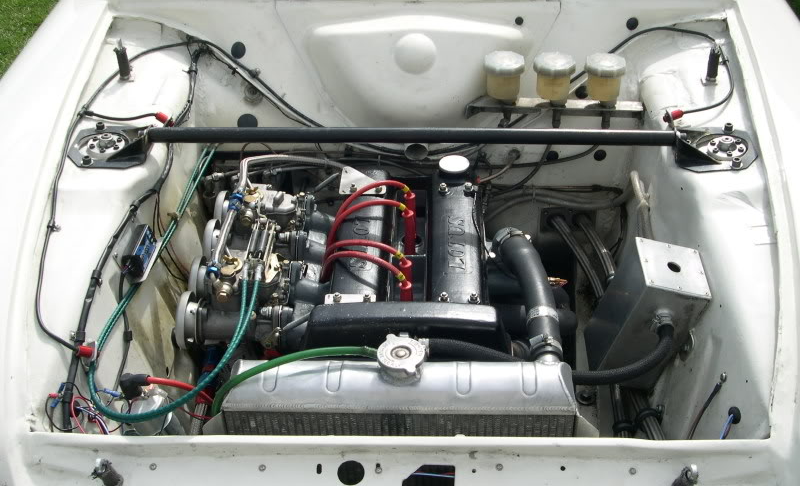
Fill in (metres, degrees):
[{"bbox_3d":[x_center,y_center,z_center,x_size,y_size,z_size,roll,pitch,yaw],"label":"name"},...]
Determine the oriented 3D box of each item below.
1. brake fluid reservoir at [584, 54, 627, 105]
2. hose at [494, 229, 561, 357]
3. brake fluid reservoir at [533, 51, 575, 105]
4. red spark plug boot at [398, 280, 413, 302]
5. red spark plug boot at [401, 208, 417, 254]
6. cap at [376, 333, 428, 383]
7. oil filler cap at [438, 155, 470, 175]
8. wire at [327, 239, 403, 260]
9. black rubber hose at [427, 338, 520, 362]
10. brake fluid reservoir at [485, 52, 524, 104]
[{"bbox_3d":[0.350,-0.278,1.495,0.070,0.080,0.070,1,36,2],"label":"brake fluid reservoir"},{"bbox_3d":[0.192,0.071,1.315,0.058,0.070,0.255,-6,36,-8],"label":"hose"},{"bbox_3d":[0.264,-0.279,1.500,0.070,0.080,0.070,1,36,2],"label":"brake fluid reservoir"},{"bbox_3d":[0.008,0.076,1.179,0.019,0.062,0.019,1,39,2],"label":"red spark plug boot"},{"bbox_3d":[0.015,-0.019,1.510,0.020,0.085,0.020,1,36,2],"label":"red spark plug boot"},{"bbox_3d":[0.003,0.142,1.090,0.062,0.032,0.064,0,36,0],"label":"cap"},{"bbox_3d":[0.092,-0.130,1.480,0.053,0.018,0.053,0,36,0],"label":"oil filler cap"},{"bbox_3d":[-0.055,0.010,1.395,0.124,0.034,0.025,1,36,2],"label":"wire"},{"bbox_3d":[0.094,0.140,1.120,0.125,0.042,0.035,1,37,2],"label":"black rubber hose"},{"bbox_3d":[0.179,-0.282,1.505,0.070,0.080,0.070,1,36,2],"label":"brake fluid reservoir"}]

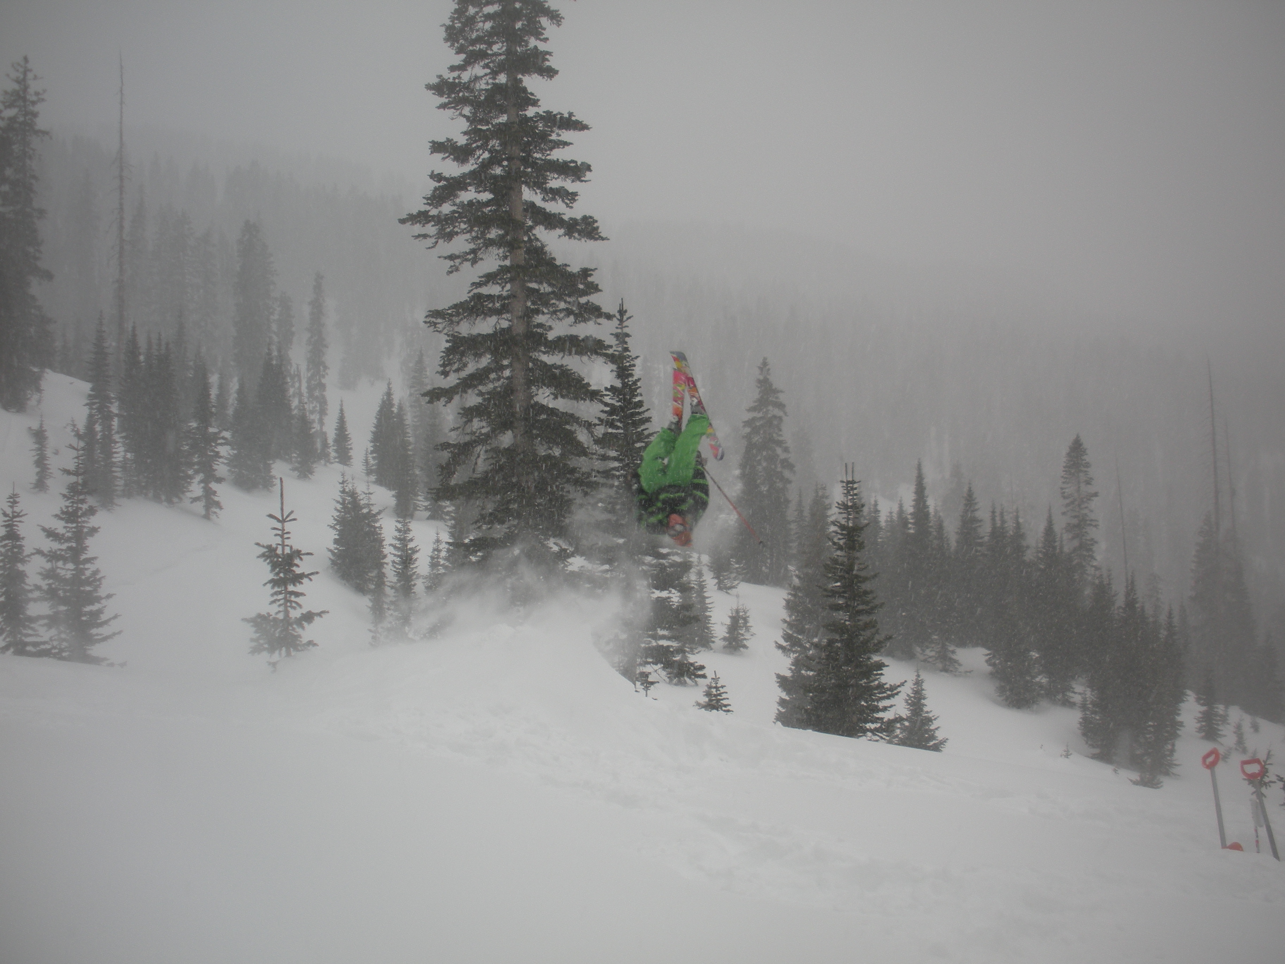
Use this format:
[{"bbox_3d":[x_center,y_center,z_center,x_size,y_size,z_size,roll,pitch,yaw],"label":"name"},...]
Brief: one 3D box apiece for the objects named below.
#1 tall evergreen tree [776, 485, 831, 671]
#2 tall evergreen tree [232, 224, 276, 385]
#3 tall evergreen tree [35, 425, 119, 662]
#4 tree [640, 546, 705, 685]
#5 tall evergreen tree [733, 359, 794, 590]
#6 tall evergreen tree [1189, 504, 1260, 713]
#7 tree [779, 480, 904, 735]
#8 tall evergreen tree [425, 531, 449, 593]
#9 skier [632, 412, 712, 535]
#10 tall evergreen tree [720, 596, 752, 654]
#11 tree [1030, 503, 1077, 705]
[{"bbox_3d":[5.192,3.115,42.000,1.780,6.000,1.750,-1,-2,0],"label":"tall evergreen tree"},{"bbox_3d":[-31.398,-13.914,105.000,3.490,14.600,3.420,-1,-2,0],"label":"tall evergreen tree"},{"bbox_3d":[-9.579,1.079,22.000,1.430,4.110,1.400,-1,-2,0],"label":"tall evergreen tree"},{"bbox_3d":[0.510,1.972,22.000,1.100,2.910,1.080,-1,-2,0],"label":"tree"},{"bbox_3d":[6.027,-0.502,65.000,3.060,11.300,3.000,-1,-2,0],"label":"tall evergreen tree"},{"bbox_3d":[38.027,8.538,85.000,4.790,13.330,4.700,-1,-2,0],"label":"tall evergreen tree"},{"bbox_3d":[2.719,1.718,18.000,1.720,3.810,1.690,-1,-2,0],"label":"tree"},{"bbox_3d":[-5.372,2.089,34.000,0.630,1.630,0.620,-1,-2,0],"label":"tall evergreen tree"},{"bbox_3d":[0.258,-0.026,11.300,0.670,1.200,0.700,-4,-6,-9],"label":"skier"},{"bbox_3d":[2.156,3.303,30.000,0.720,1.340,0.700,-1,-2,0],"label":"tall evergreen tree"},{"bbox_3d":[15.243,4.543,48.000,1.740,7.270,1.710,-1,-2,0],"label":"tree"}]

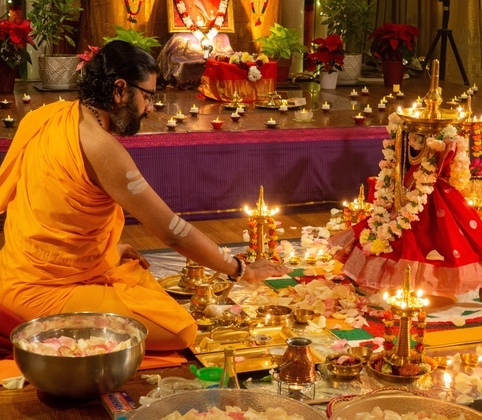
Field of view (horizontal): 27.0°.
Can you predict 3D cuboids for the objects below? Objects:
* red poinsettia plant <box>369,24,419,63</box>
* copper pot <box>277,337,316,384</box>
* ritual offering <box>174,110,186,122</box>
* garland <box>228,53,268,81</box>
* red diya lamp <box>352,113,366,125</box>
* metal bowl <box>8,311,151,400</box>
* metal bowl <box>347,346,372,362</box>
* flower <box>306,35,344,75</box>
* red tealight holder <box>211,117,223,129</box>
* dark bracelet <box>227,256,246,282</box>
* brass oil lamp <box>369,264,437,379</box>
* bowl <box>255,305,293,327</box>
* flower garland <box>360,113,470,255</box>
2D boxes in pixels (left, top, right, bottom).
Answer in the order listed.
[{"bbox_3d":[1.016,-1.108,6.636,0.325,0.250,0.310,0,12,0],"label":"red poinsettia plant"},{"bbox_3d":[0.144,0.374,2.531,0.096,0.098,0.098,0,12,0],"label":"copper pot"},{"bbox_3d":[-0.305,-0.470,5.045,0.066,0.058,0.066,0,12,0],"label":"ritual offering"},{"bbox_3d":[0.045,-0.869,6.030,0.260,0.140,0.160,-3,12,-10],"label":"garland"},{"bbox_3d":[0.583,-0.451,4.921,0.064,0.056,0.064,0,12,0],"label":"red diya lamp"},{"bbox_3d":[-0.411,0.385,2.542,0.348,0.155,0.348,0,12,0],"label":"metal bowl"},{"bbox_3d":[0.323,0.392,2.713,0.069,0.033,0.069,1,12,0],"label":"metal bowl"},{"bbox_3d":[0.583,-1.073,6.922,0.260,0.270,0.260,0,12,0],"label":"flower"},{"bbox_3d":[-0.107,-0.400,4.576,0.060,0.051,0.060,0,12,0],"label":"red tealight holder"},{"bbox_3d":[-0.014,0.191,3.220,0.018,0.074,0.078,24,0,-27],"label":"dark bracelet"},{"bbox_3d":[0.425,0.282,2.626,0.175,0.286,0.175,1,12,0],"label":"brass oil lamp"},{"bbox_3d":[0.103,0.322,3.054,0.108,0.045,0.108,0,12,0],"label":"bowl"},{"bbox_3d":[0.592,-0.090,3.420,0.330,0.450,0.210,-6,14,-27],"label":"flower garland"}]

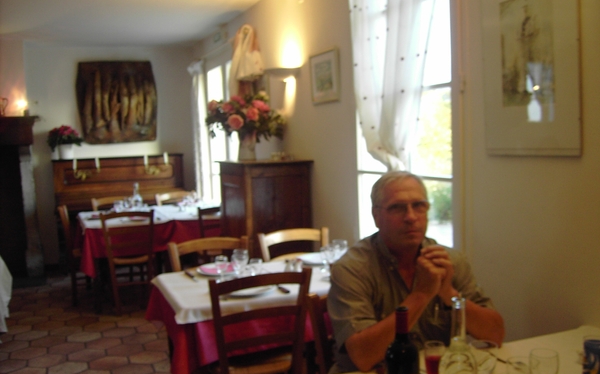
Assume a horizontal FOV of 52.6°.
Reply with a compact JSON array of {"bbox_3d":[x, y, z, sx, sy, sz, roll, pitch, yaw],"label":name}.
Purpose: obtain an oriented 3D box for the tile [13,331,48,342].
[{"bbox_3d":[-2.086,1.162,4.708,0.246,0.015,0.284,-3,5,-22],"label":"tile"}]

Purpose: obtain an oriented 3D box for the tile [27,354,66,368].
[{"bbox_3d":[-1.664,1.159,4.009,0.240,0.020,0.285,-3,4,-22],"label":"tile"}]

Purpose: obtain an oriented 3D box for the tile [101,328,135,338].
[{"bbox_3d":[-1.376,1.115,4.622,0.249,0.015,0.288,-3,4,-22],"label":"tile"}]

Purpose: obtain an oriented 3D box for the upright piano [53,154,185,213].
[{"bbox_3d":[-2.102,0.310,7.091,1.450,1.300,0.620,-3,4,-22],"label":"upright piano"}]

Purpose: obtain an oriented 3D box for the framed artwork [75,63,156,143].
[{"bbox_3d":[-2.195,-1.005,7.218,0.940,0.940,0.050,-3,4,-22],"label":"framed artwork"}]

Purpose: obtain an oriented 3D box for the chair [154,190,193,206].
[{"bbox_3d":[-1.333,0.517,6.733,0.440,0.890,0.470,-3,4,-22],"label":"chair"}]

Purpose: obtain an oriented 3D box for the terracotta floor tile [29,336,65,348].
[{"bbox_3d":[-1.828,1.124,4.403,0.245,0.020,0.280,-4,5,-22],"label":"terracotta floor tile"}]

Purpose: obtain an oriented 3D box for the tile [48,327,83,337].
[{"bbox_3d":[-1.794,1.106,4.654,0.245,0.020,0.280,-4,5,-22],"label":"tile"}]

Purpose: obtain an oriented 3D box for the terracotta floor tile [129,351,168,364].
[{"bbox_3d":[-1.045,1.171,4.167,0.246,0.015,0.284,-3,5,-22],"label":"terracotta floor tile"}]

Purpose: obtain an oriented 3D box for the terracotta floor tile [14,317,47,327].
[{"bbox_3d":[-2.189,1.096,4.977,0.245,0.020,0.280,-4,5,-22],"label":"terracotta floor tile"}]

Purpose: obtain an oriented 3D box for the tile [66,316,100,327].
[{"bbox_3d":[-1.812,1.128,5.055,0.246,0.015,0.284,-3,5,-22],"label":"tile"}]

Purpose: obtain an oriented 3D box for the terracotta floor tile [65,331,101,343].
[{"bbox_3d":[-1.596,1.126,4.507,0.240,0.020,0.285,-3,4,-22],"label":"terracotta floor tile"}]

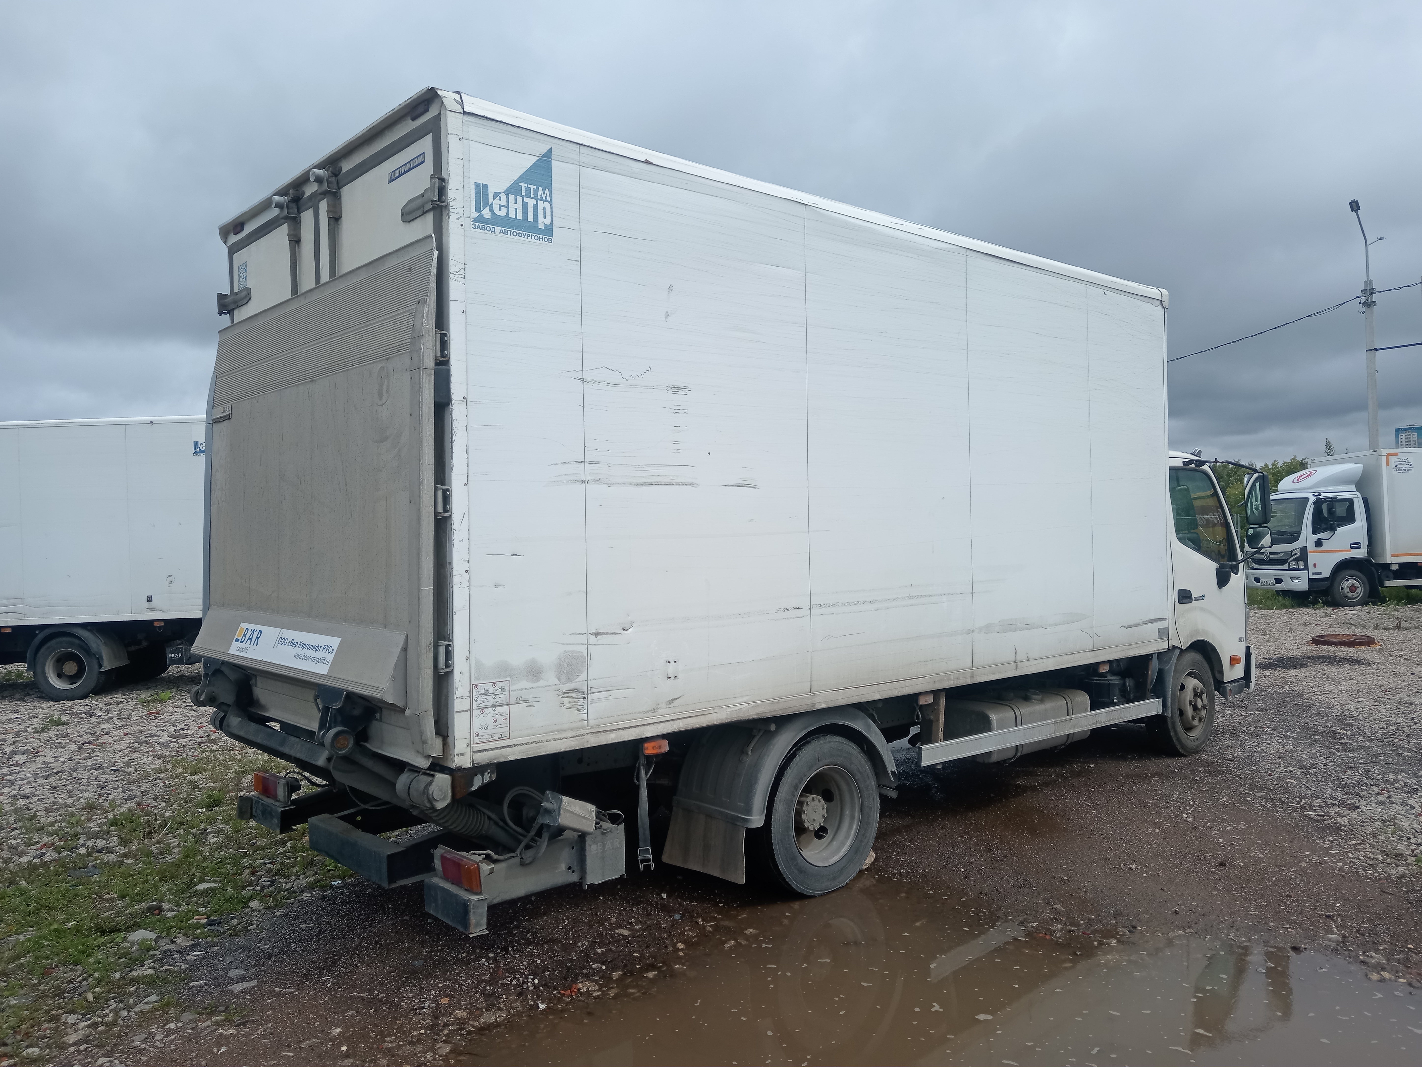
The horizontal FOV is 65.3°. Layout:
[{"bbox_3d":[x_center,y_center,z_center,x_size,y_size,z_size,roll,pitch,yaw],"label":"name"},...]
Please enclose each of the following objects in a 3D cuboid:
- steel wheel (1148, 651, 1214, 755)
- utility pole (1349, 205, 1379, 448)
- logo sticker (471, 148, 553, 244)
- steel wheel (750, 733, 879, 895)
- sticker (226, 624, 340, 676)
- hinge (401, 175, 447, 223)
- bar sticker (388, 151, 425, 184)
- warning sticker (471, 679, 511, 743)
[{"bbox_3d":[3.349,1.202,7.915,0.755,0.755,0.220,-1,0,-41],"label":"steel wheel"},{"bbox_3d":[16.400,-3.600,27.700,0.750,9.600,1.000,-2,0,24],"label":"utility pole"},{"bbox_3d":[-0.715,-1.257,4.017,0.345,0.360,0.010,-1,0,-41],"label":"logo sticker"},{"bbox_3d":[0.483,1.322,5.280,0.755,0.755,0.240,-1,0,-41],"label":"steel wheel"},{"bbox_3d":[-1.780,0.466,4.584,0.010,0.142,1.100,28,-18,-38],"label":"sticker"},{"bbox_3d":[-1.037,-1.184,3.951,0.060,0.120,0.310,-1,0,-41],"label":"hinge"},{"bbox_3d":[-1.122,-1.342,4.081,0.008,0.034,0.290,-1,0,-41],"label":"bar sticker"},{"bbox_3d":[-0.775,0.634,3.934,0.150,0.210,0.008,-1,0,-41],"label":"warning sticker"}]

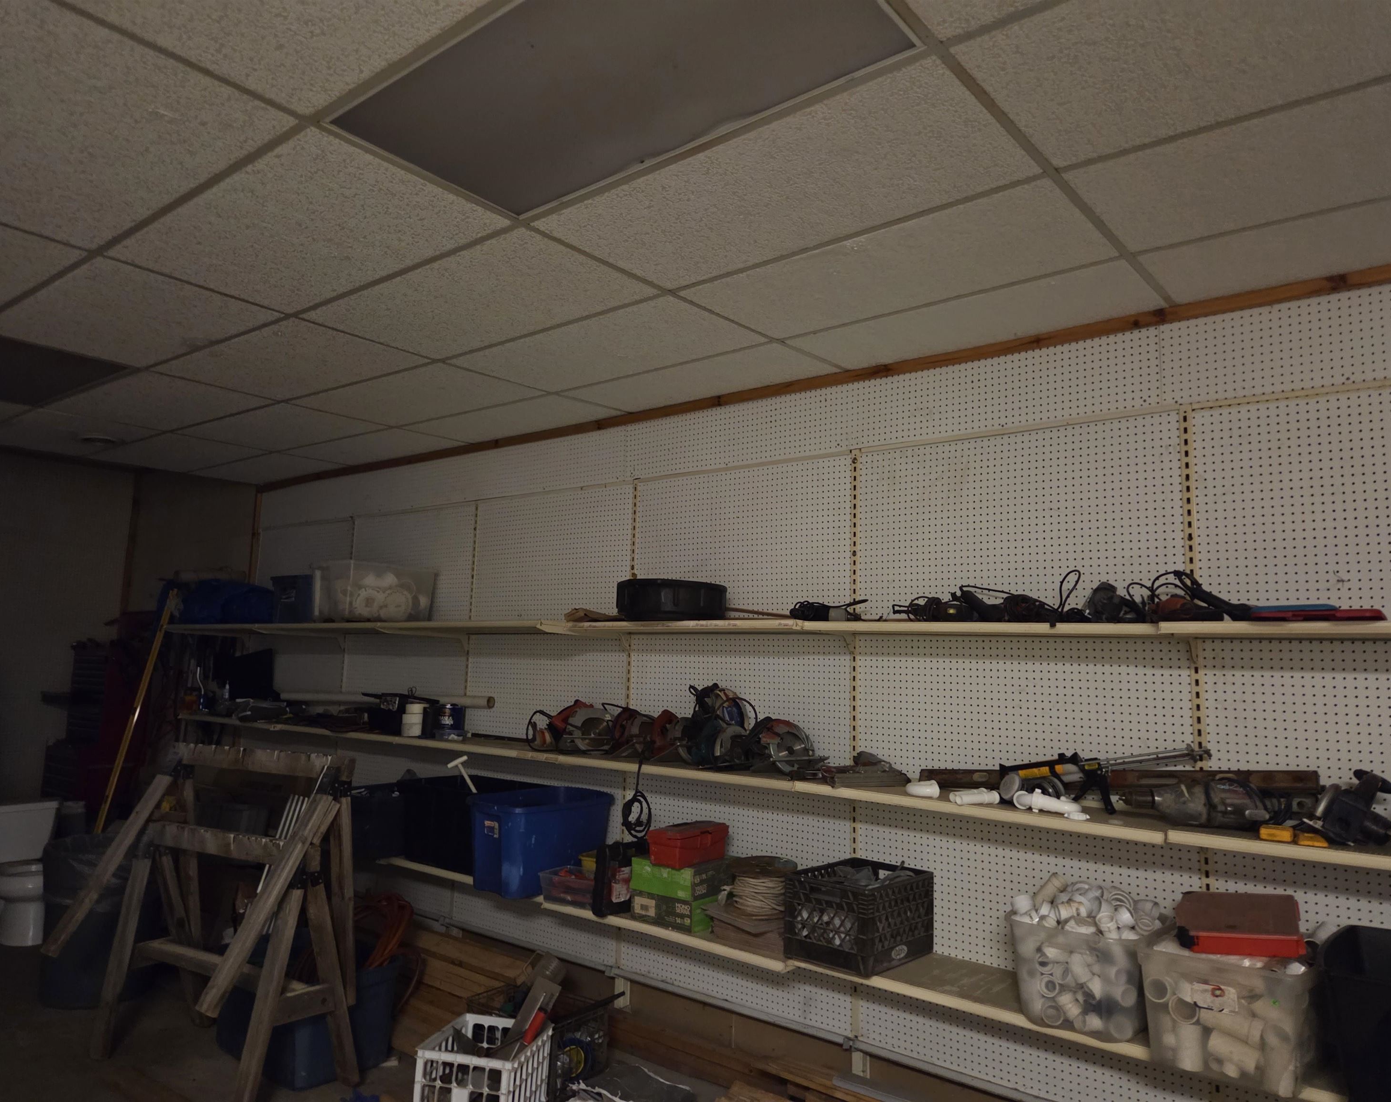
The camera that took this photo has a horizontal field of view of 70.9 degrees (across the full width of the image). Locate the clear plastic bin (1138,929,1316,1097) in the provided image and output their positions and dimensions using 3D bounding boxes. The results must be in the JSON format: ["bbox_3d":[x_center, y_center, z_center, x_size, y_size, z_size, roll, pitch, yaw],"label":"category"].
[{"bbox_3d":[1.473,1.220,2.668,0.385,0.295,0.500,-4,-8,39],"label":"clear plastic bin"}]

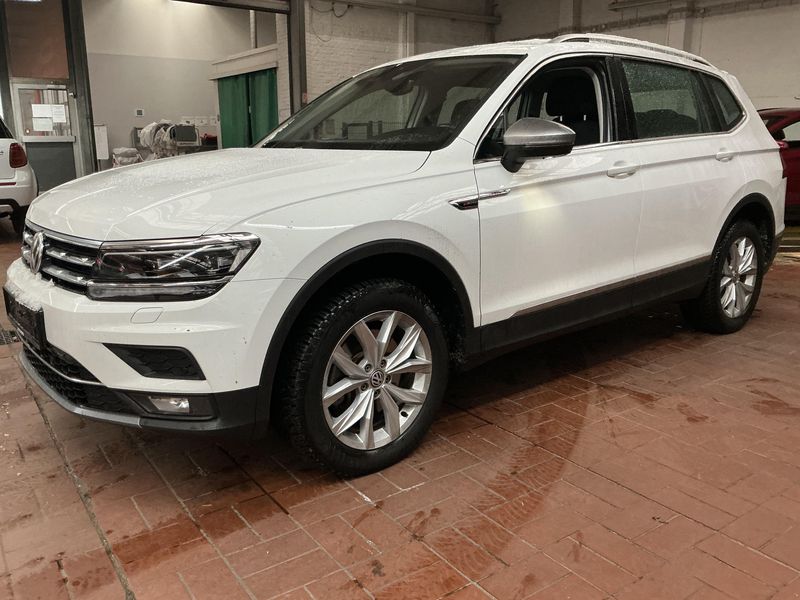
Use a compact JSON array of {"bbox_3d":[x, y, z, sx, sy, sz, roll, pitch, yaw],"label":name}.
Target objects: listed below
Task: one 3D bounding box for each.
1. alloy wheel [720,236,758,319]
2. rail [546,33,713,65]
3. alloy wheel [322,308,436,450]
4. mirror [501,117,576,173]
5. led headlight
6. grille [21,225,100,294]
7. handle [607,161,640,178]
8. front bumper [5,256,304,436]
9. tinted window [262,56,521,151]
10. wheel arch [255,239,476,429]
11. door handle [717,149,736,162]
[{"bbox_3d":[2.023,-0.152,4.033,0.494,0.494,0.200,-11,16,-38],"label":"alloy wheel"},{"bbox_3d":[1.298,-1.321,3.432,1.600,0.080,0.050,-11,16,-38],"label":"rail"},{"bbox_3d":[-0.121,0.266,2.303,0.494,0.494,0.200,-12,16,-40],"label":"alloy wheel"},{"bbox_3d":[0.510,-0.586,2.459,0.210,0.200,0.230,-11,16,-38],"label":"mirror"},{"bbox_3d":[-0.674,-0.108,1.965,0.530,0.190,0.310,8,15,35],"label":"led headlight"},{"bbox_3d":[-1.250,-0.172,2.310,0.130,0.210,0.960,-11,16,-38],"label":"grille"},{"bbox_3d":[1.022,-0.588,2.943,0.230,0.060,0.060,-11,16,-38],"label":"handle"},{"bbox_3d":[-1.097,0.113,2.495,0.650,0.550,1.820,-11,16,-38],"label":"front bumper"},{"bbox_3d":[-0.135,-0.907,3.102,0.870,0.120,1.390,-45,34,-24],"label":"tinted window"},{"bbox_3d":[-0.103,0.056,2.197,0.940,0.535,0.150,-11,16,-38],"label":"wheel arch"},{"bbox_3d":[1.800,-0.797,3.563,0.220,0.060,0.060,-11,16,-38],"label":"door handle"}]

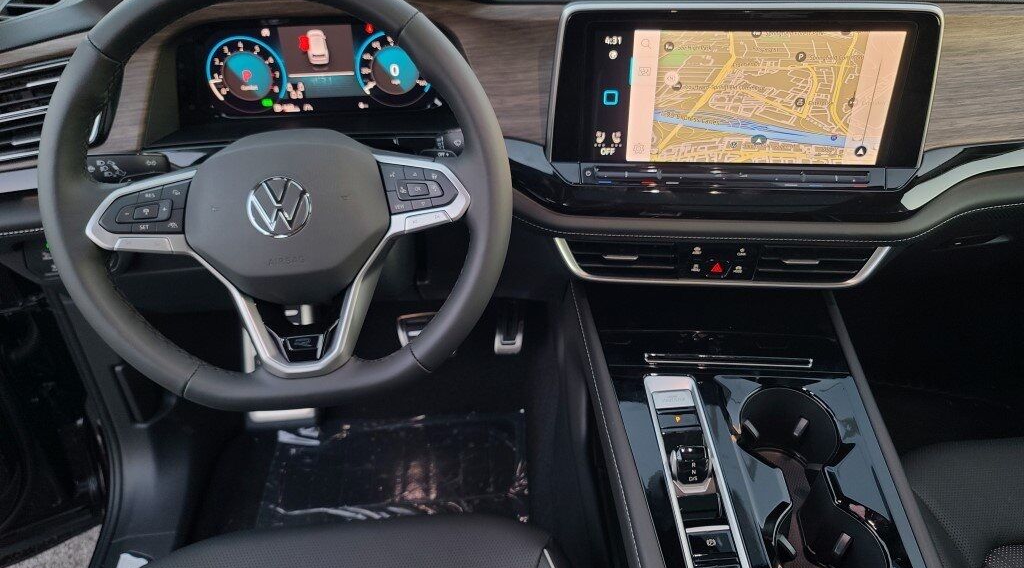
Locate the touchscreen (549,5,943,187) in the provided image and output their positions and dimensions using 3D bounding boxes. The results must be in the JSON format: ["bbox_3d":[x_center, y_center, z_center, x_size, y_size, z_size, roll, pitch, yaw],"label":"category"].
[{"bbox_3d":[0.215,-0.176,0.706,0.350,0.172,0.035,2,29,4],"label":"touchscreen"}]

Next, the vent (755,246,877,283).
[{"bbox_3d":[0.312,-0.025,0.762,0.125,0.045,0.032,1,32,1],"label":"vent"}]

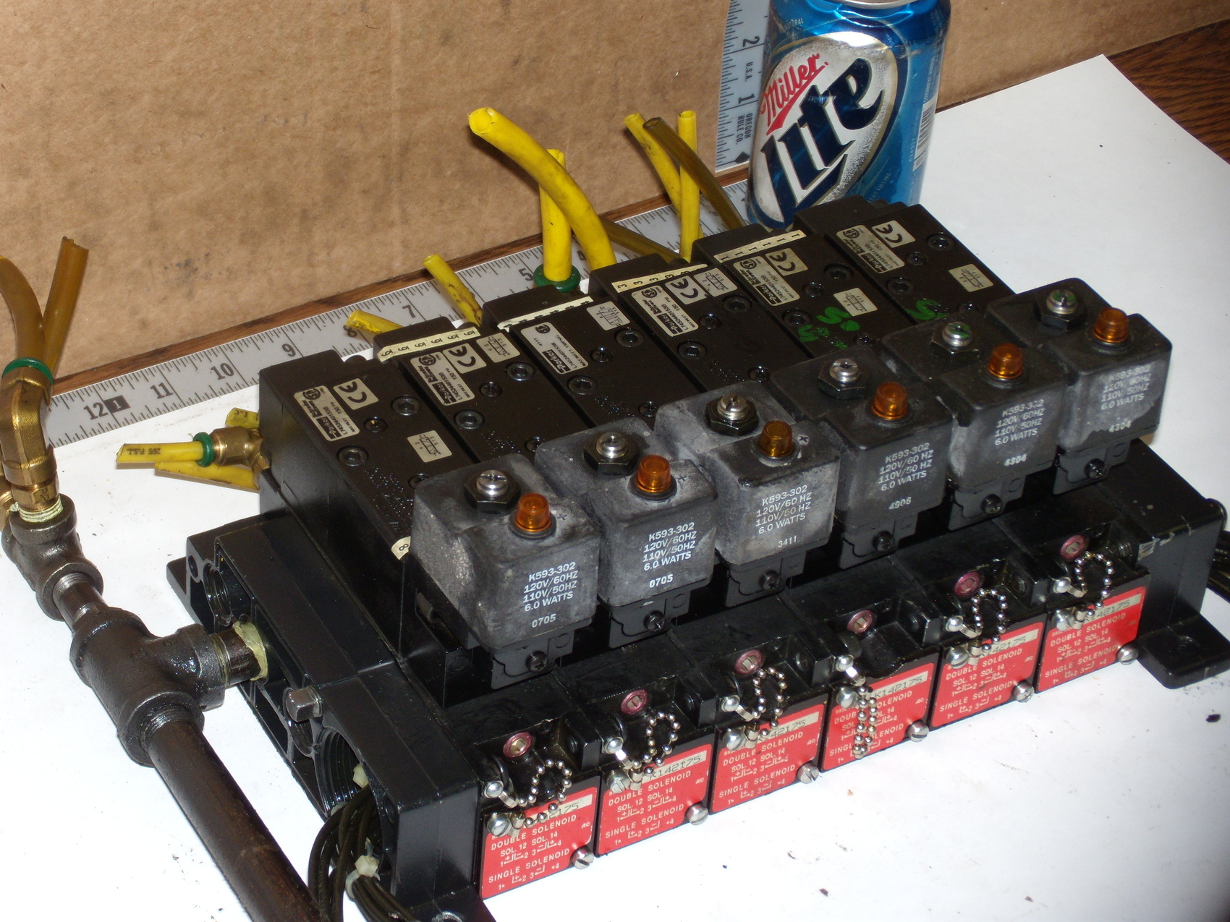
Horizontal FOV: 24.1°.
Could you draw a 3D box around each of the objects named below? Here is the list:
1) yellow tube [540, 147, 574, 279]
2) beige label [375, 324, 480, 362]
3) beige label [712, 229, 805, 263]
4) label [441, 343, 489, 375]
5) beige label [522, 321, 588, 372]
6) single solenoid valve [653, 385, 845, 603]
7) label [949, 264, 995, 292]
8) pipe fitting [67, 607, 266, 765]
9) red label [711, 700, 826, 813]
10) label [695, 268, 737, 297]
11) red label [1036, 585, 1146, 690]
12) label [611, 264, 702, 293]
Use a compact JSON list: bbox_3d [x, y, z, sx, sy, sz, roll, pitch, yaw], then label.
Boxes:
[{"bbox_3d":[-0.021,-0.082,0.981,0.010,0.054,0.010,-1,43,1],"label":"yellow tube"},{"bbox_3d":[-0.062,-0.039,0.955,0.035,0.002,0.005,-14,44,-19],"label":"beige label"},{"bbox_3d":[0.051,-0.075,1.003,0.035,0.001,0.005,-18,46,-23],"label":"beige label"},{"bbox_3d":[-0.049,-0.033,0.934,0.009,0.001,0.013,-20,45,-25],"label":"label"},{"bbox_3d":[-0.020,-0.038,0.961,0.011,0.001,0.027,-20,45,-24],"label":"beige label"},{"bbox_3d":[0.040,0.008,0.902,0.036,0.057,0.049,-18,44,-22],"label":"single solenoid valve"},{"bbox_3d":[0.123,-0.064,0.994,0.010,0.001,0.013,-18,46,-22],"label":"label"},{"bbox_3d":[-0.141,0.069,0.925,0.054,0.028,0.049,-20,47,-24],"label":"pipe fitting"},{"bbox_3d":[0.049,0.094,0.914,0.038,0.031,0.001,-18,44,-22],"label":"red label"},{"bbox_3d":[0.035,-0.062,0.986,0.010,0.001,0.013,-19,46,-23],"label":"label"},{"bbox_3d":[0.159,0.059,0.960,0.039,0.032,0.001,-18,46,-22],"label":"red label"},{"bbox_3d":[0.016,-0.063,0.996,0.034,0.001,0.005,-13,43,-17],"label":"label"}]

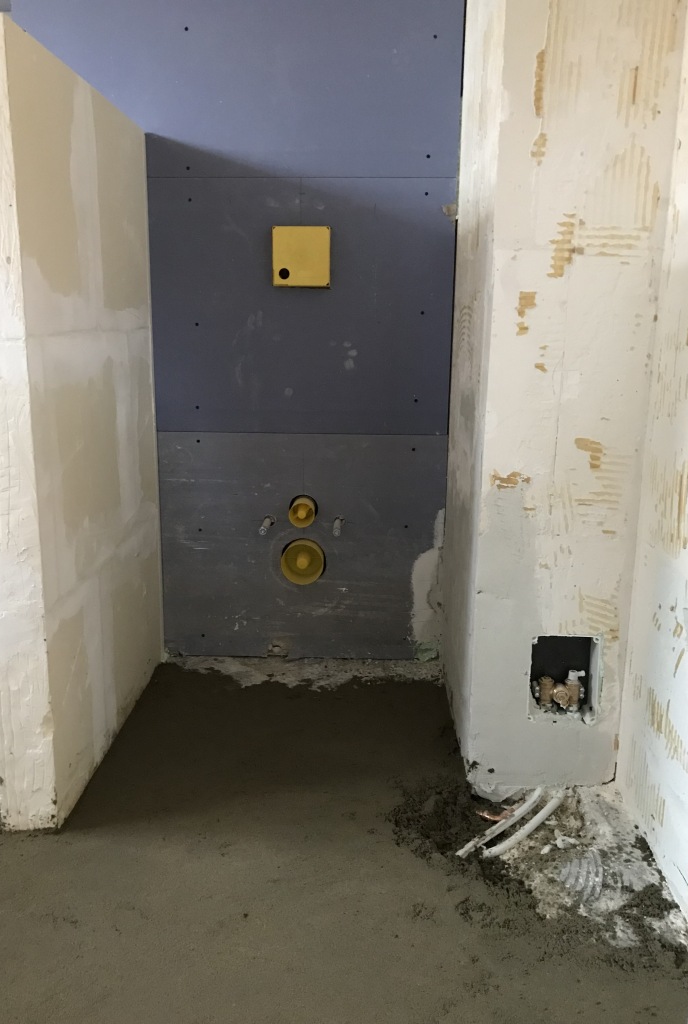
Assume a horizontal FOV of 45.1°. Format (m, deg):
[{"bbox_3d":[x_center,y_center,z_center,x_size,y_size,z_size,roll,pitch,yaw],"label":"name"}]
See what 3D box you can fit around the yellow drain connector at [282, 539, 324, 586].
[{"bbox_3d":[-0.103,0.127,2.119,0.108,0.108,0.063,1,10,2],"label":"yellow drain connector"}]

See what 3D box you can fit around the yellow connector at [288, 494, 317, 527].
[{"bbox_3d":[-0.100,0.001,2.070,0.064,0.064,0.095,1,10,2],"label":"yellow connector"}]

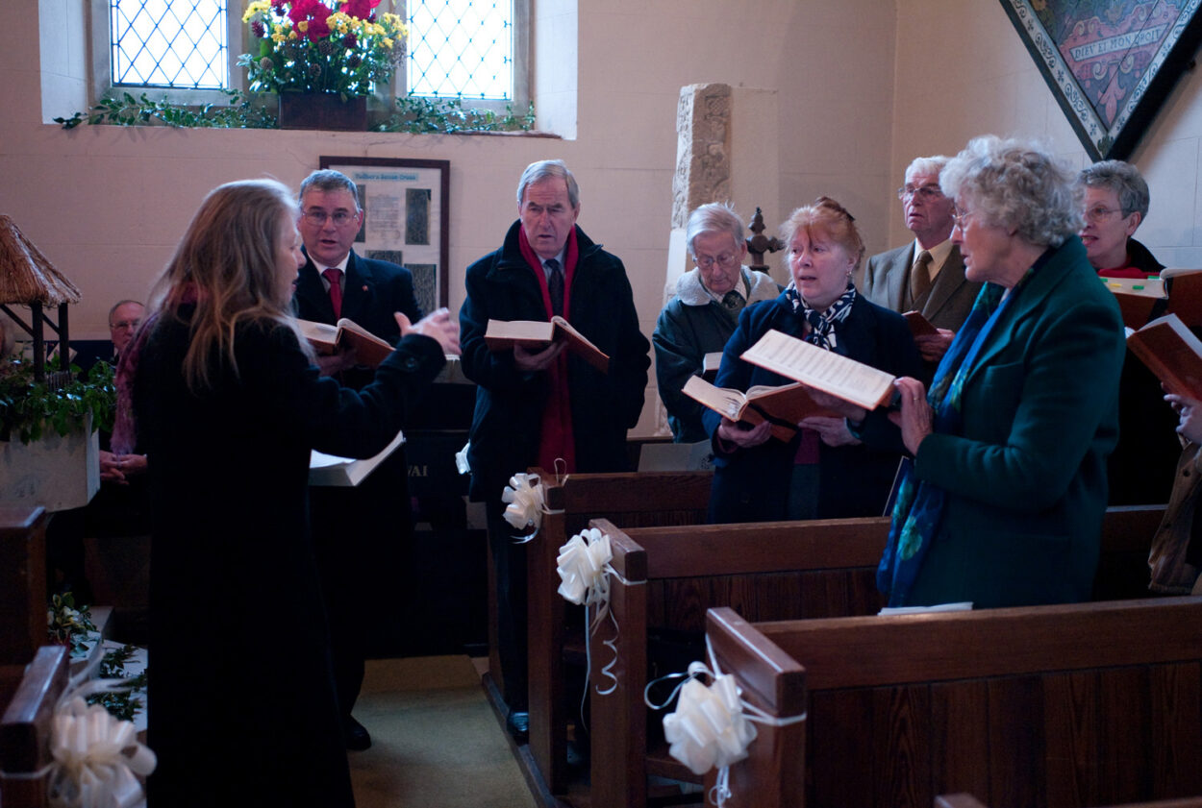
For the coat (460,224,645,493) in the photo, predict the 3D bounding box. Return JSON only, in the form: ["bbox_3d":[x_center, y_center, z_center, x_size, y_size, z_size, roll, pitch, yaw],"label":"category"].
[{"bbox_3d":[-0.138,-0.128,3.848,0.550,0.830,0.370,1,5,6],"label":"coat"}]

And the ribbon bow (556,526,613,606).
[{"bbox_3d":[-0.036,0.346,2.710,0.100,0.165,0.150,-1,6,-13],"label":"ribbon bow"}]

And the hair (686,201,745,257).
[{"bbox_3d":[0.357,-0.549,3.989,0.175,0.165,0.200,2,18,16],"label":"hair"}]

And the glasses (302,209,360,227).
[{"bbox_3d":[-0.738,-0.505,3.472,0.148,0.046,0.135,-1,5,-10],"label":"glasses"}]

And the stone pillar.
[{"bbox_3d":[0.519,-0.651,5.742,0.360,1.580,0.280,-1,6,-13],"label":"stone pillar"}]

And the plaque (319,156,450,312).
[{"bbox_3d":[-0.941,-0.700,5.543,0.565,0.770,0.035,-1,6,-13],"label":"plaque"}]

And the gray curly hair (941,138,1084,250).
[{"bbox_3d":[0.764,-0.395,2.366,0.260,0.220,0.220,1,5,9],"label":"gray curly hair"}]

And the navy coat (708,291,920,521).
[{"bbox_3d":[0.528,0.029,3.155,0.500,0.630,0.360,3,6,23],"label":"navy coat"}]

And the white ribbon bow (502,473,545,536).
[{"bbox_3d":[-0.211,0.275,3.467,0.100,0.165,0.160,-1,6,-13],"label":"white ribbon bow"}]

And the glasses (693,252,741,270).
[{"bbox_3d":[0.369,-0.454,3.954,0.140,0.045,0.130,2,24,16],"label":"glasses"}]

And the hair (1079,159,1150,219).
[{"bbox_3d":[1.305,-0.540,3.236,0.200,0.160,0.175,-2,6,-25],"label":"hair"}]

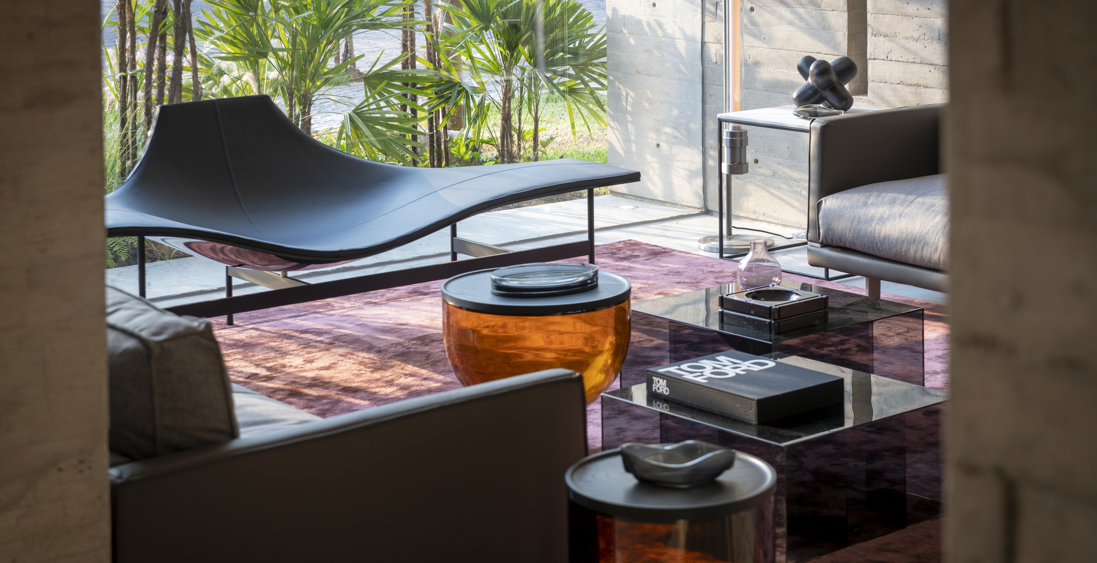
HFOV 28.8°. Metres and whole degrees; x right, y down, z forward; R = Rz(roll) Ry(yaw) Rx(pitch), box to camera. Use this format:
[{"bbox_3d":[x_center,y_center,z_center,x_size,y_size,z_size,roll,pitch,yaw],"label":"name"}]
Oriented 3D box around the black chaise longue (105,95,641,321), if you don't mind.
[{"bbox_3d":[-0.763,-0.236,7.193,2.100,0.715,0.820,-10,15,-36],"label":"black chaise longue"}]

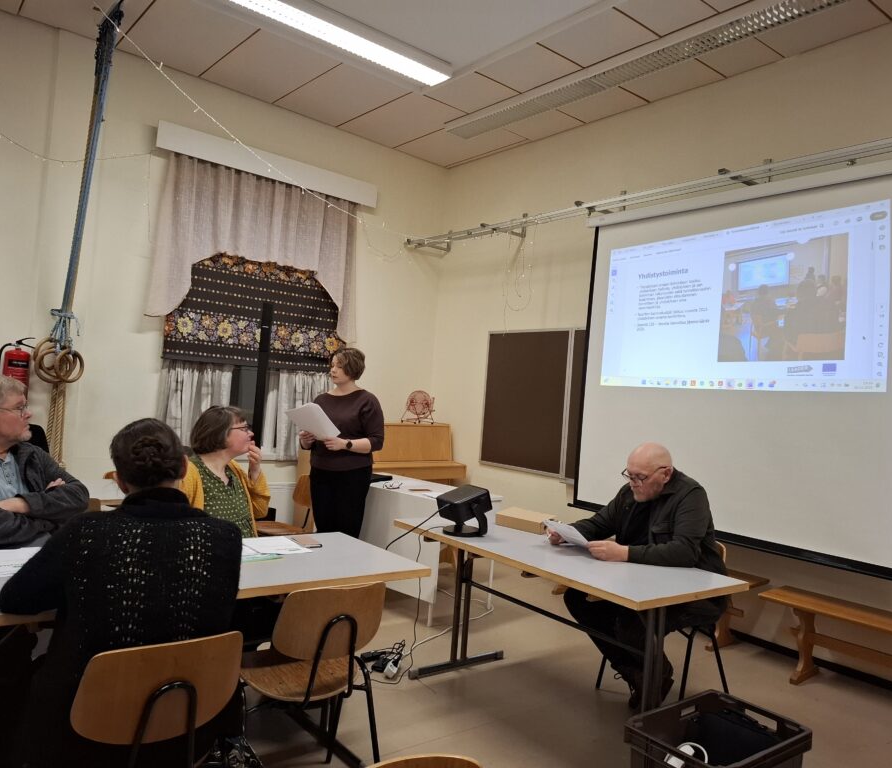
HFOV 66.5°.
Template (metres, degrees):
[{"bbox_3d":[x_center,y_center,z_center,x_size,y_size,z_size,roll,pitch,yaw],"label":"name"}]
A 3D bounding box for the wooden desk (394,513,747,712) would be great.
[{"bbox_3d":[0.419,1.072,2.983,0.655,0.715,1.410,5,-1,-40],"label":"wooden desk"}]

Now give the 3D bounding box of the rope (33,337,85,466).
[{"bbox_3d":[-2.589,0.119,4.516,0.270,0.880,0.180,5,-1,-40],"label":"rope"}]

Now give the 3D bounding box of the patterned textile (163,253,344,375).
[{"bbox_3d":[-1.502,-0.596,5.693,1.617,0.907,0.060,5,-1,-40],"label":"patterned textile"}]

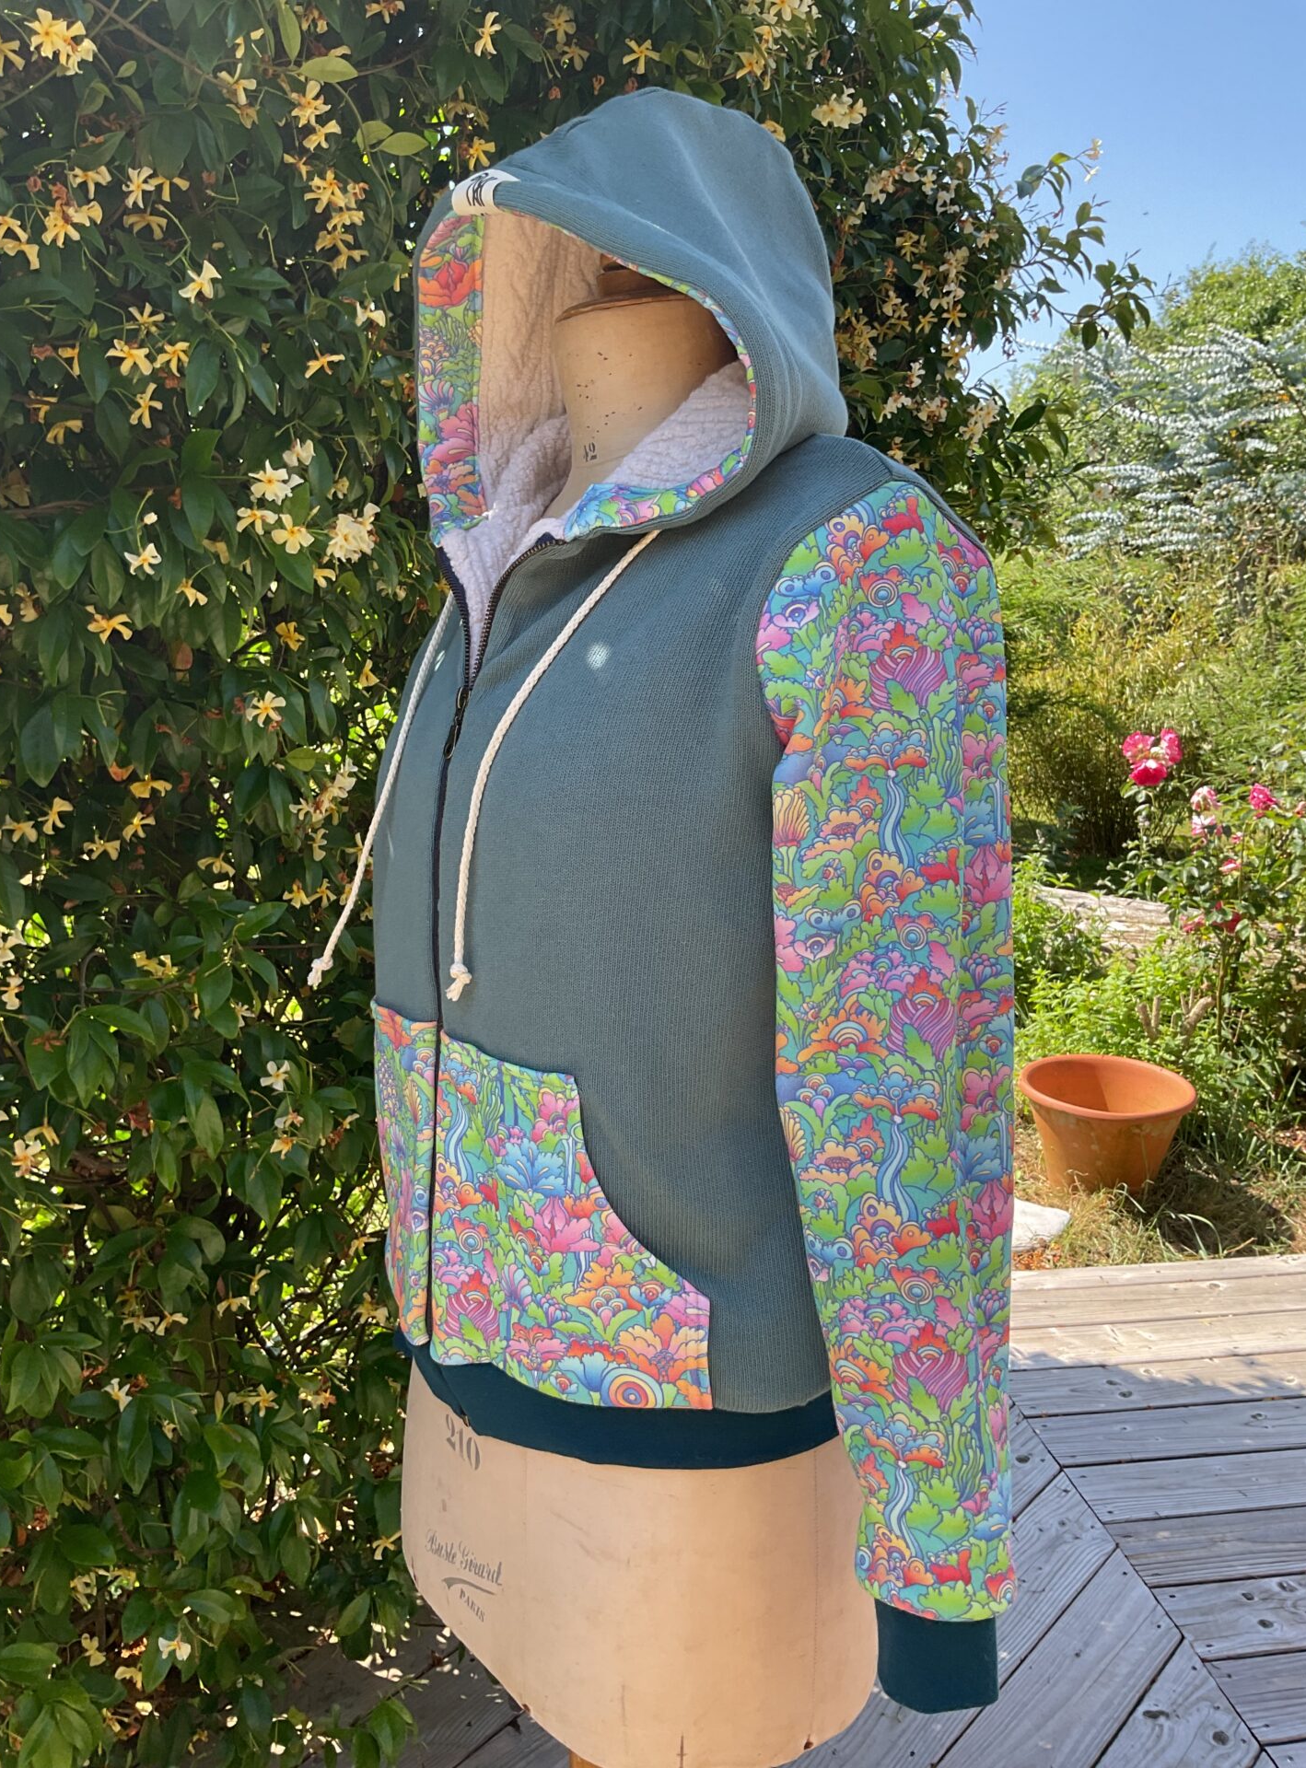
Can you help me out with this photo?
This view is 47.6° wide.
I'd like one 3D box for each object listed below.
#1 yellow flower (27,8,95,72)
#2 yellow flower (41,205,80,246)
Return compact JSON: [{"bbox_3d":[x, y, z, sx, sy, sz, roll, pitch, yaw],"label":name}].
[{"bbox_3d":[-0.430,-0.612,1.077,0.046,0.029,0.032,-4,10,-20],"label":"yellow flower"},{"bbox_3d":[-0.431,-0.479,1.080,0.027,0.028,0.020,-2,17,-11],"label":"yellow flower"}]

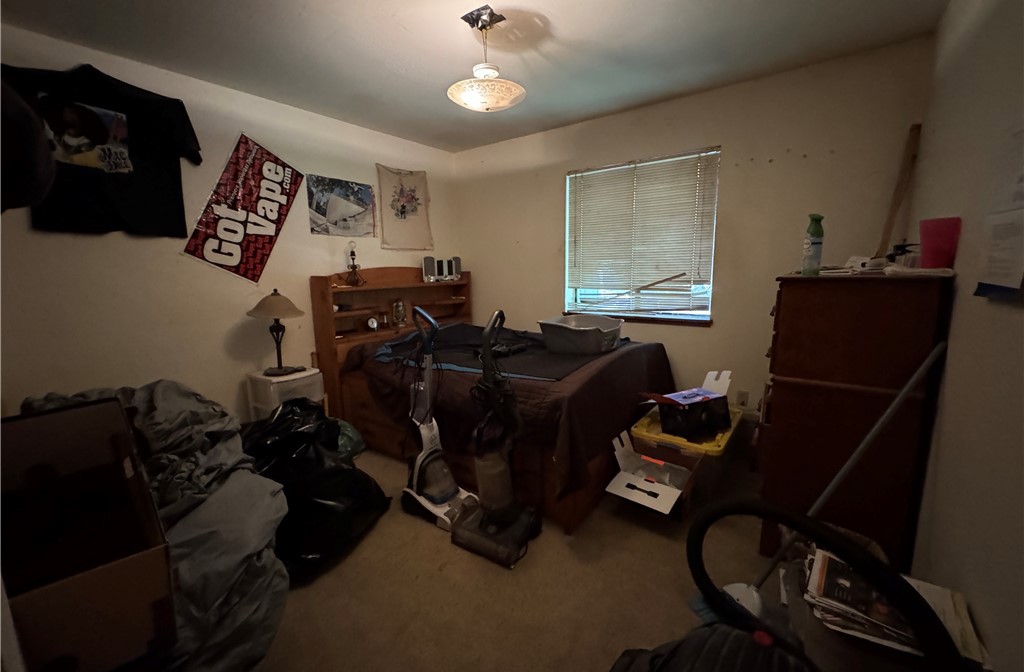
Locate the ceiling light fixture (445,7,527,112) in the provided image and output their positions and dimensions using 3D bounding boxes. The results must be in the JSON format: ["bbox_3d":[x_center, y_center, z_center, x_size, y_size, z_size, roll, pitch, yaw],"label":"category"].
[{"bbox_3d":[-0.134,-1.377,2.109,0.400,0.435,0.400,-1,10,0],"label":"ceiling light fixture"}]

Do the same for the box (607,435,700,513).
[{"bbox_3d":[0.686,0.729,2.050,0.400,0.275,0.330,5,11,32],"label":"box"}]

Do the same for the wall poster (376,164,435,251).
[{"bbox_3d":[-1.021,-1.234,4.034,0.015,0.780,0.640,6,12,36],"label":"wall poster"}]

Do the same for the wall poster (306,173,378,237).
[{"bbox_3d":[-1.421,-1.080,3.503,0.015,0.450,0.590,6,12,36],"label":"wall poster"}]

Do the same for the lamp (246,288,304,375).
[{"bbox_3d":[-1.692,-0.037,2.959,0.400,0.590,0.400,6,12,36],"label":"lamp"}]

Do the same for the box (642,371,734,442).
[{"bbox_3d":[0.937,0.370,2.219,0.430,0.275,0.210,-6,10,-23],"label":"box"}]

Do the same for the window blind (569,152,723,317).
[{"bbox_3d":[1.009,-0.802,3.477,1.270,1.250,0.050,6,12,36],"label":"window blind"}]

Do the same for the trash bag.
[{"bbox_3d":[-0.982,0.633,2.067,0.800,0.535,0.690,6,12,36],"label":"trash bag"}]

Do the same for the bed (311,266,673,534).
[{"bbox_3d":[-0.165,0.126,3.170,2.221,1.317,1.537,6,12,36],"label":"bed"}]

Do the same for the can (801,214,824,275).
[{"bbox_3d":[1.182,-0.353,1.613,0.067,0.232,0.067,-7,11,-29],"label":"can"}]

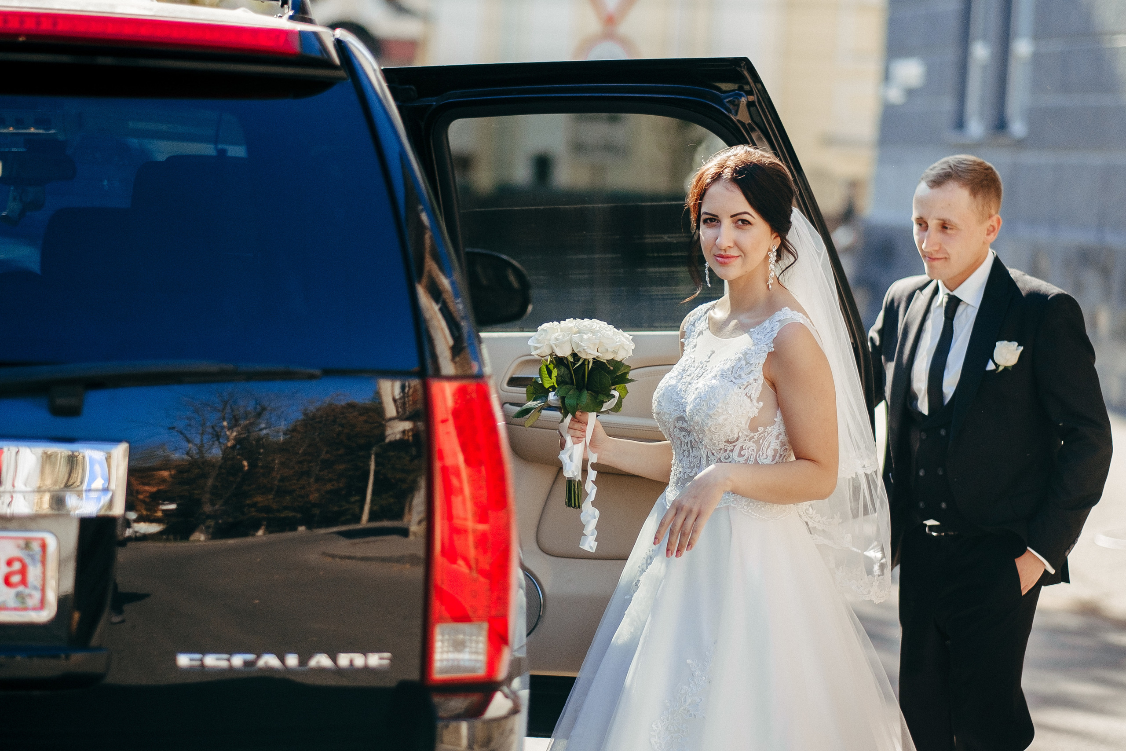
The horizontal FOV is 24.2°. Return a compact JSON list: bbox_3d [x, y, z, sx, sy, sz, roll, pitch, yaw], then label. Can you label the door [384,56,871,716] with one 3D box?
[{"bbox_3d":[0.145,0.070,5.360,1.000,1.390,0.270,2,3,21],"label":"door"}]

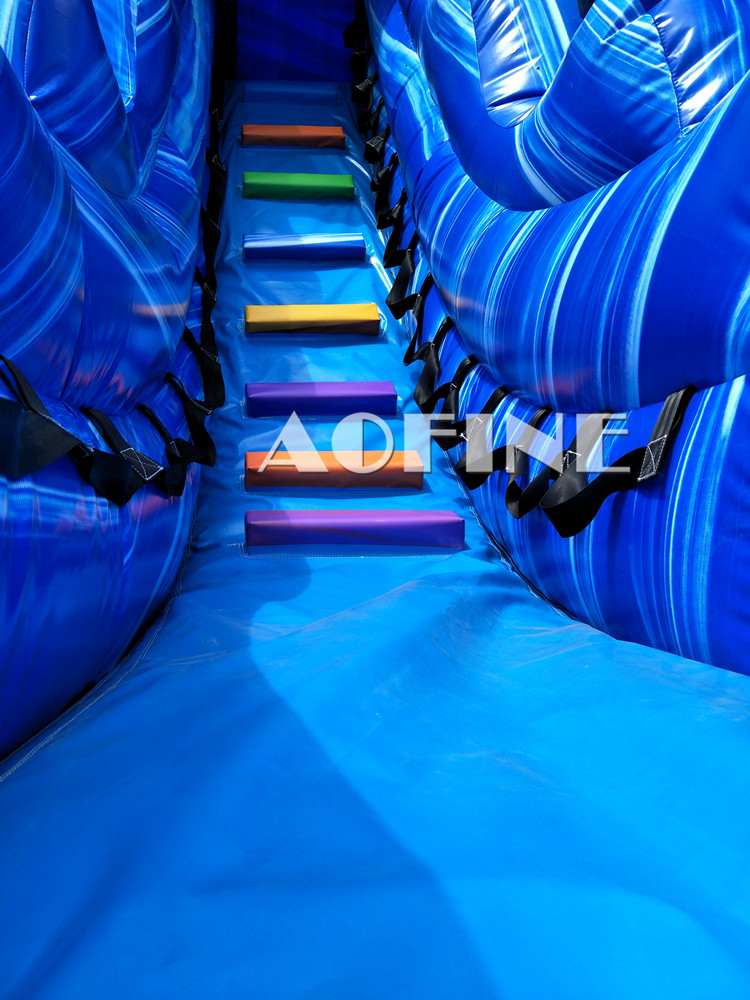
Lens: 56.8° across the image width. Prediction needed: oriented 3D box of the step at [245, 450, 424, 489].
[{"bbox_3d":[-0.130,-0.101,2.289,0.570,0.070,0.114,-2,24,-8],"label":"step"}]

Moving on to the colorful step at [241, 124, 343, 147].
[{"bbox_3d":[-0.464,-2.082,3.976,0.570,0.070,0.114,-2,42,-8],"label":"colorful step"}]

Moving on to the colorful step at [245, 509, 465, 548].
[{"bbox_3d":[-0.052,0.075,1.869,0.570,0.070,0.114,-2,14,-8],"label":"colorful step"}]

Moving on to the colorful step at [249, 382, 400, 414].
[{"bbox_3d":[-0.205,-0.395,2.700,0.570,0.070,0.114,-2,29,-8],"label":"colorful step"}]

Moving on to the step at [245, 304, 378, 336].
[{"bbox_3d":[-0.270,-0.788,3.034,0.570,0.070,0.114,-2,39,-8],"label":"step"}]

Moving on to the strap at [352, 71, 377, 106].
[{"bbox_3d":[-0.059,-2.317,3.905,0.110,0.210,0.160,-2,4,-8],"label":"strap"}]

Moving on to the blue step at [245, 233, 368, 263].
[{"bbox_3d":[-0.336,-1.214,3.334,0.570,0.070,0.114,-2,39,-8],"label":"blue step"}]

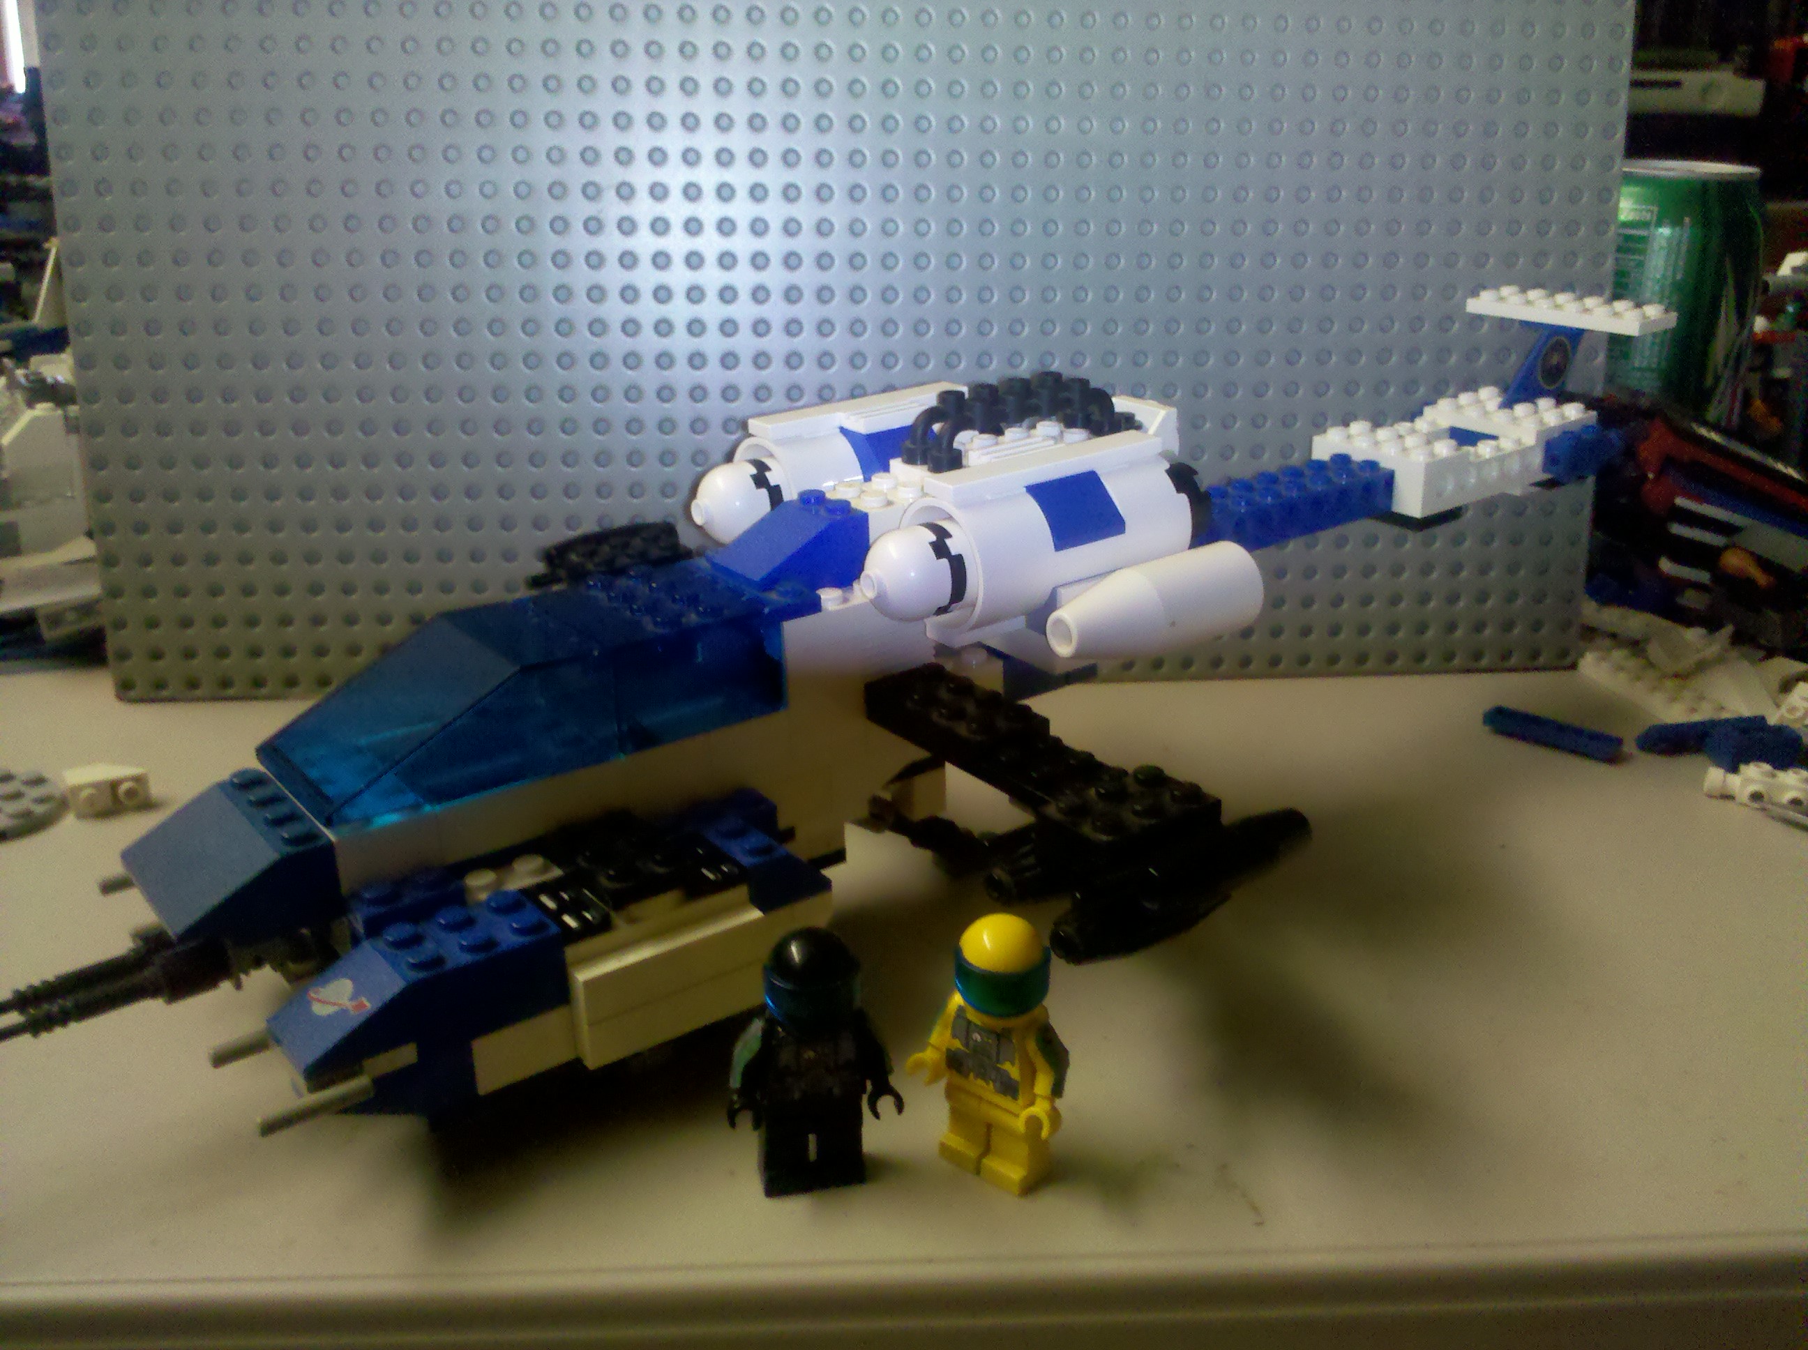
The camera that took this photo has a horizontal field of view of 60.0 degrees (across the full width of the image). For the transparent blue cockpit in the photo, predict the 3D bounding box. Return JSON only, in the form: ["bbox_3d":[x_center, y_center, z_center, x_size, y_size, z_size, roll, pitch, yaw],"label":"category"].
[{"bbox_3d":[-0.058,0.000,0.248,0.077,0.021,0.032,-16,26,-33],"label":"transparent blue cockpit"}]

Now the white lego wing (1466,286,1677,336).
[{"bbox_3d":[0.165,-0.091,0.389,0.016,0.005,0.048,-16,26,-33],"label":"white lego wing"}]

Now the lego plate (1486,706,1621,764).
[{"bbox_3d":[0.156,0.015,0.375,0.032,0.004,0.008,18,28,37],"label":"lego plate"}]

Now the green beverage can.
[{"bbox_3d":[0.221,-0.092,0.481,0.066,0.122,0.066,7,23,17],"label":"green beverage can"}]

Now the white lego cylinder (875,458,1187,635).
[{"bbox_3d":[0.020,-0.022,0.266,0.063,0.023,0.023,-16,26,-33],"label":"white lego cylinder"}]

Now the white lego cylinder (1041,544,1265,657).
[{"bbox_3d":[0.041,-0.011,0.259,0.038,0.016,0.016,-16,26,-33],"label":"white lego cylinder"}]

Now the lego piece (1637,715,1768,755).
[{"bbox_3d":[0.191,0.015,0.375,0.032,0.004,0.009,-4,23,-10],"label":"lego piece"}]

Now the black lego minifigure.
[{"bbox_3d":[-0.013,0.054,0.230,0.025,0.042,0.015,-4,23,-9],"label":"black lego minifigure"}]

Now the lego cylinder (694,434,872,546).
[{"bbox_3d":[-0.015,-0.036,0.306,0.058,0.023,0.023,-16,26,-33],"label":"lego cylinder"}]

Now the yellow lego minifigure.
[{"bbox_3d":[0.013,0.053,0.233,0.025,0.042,0.015,15,27,32],"label":"yellow lego minifigure"}]

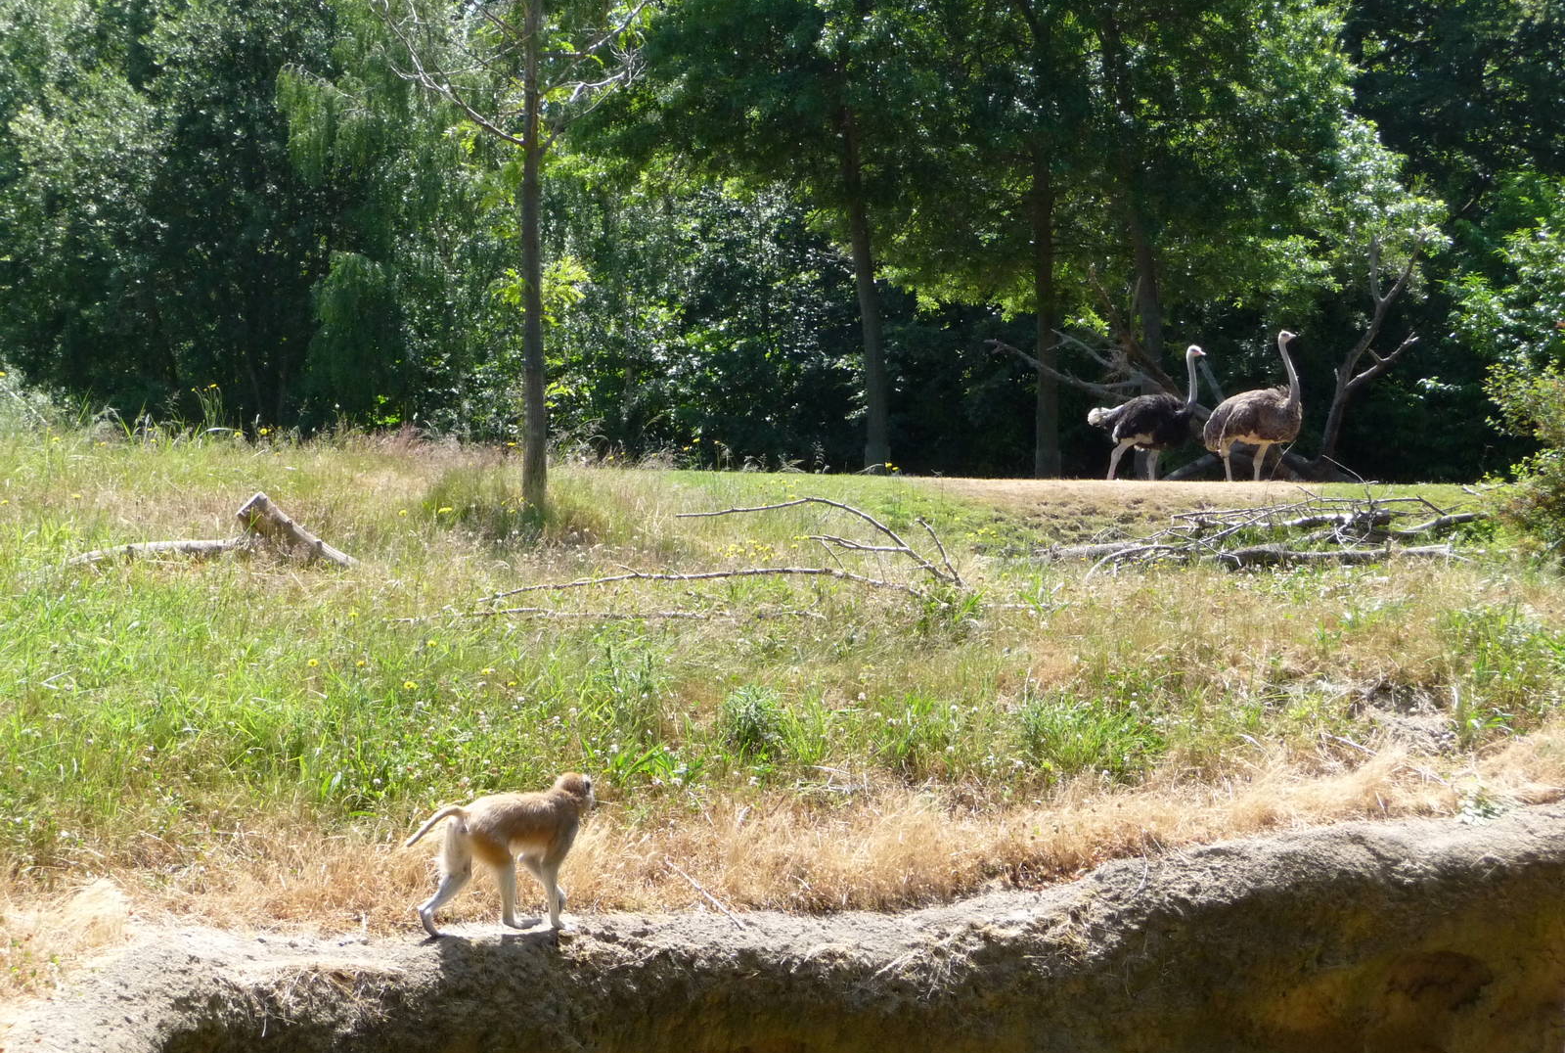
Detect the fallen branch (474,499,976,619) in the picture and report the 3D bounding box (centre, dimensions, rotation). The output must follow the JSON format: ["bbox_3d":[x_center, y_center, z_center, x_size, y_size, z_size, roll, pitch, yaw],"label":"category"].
[{"bbox_3d":[-0.398,0.218,34.000,3.250,0.700,1.200,0,2,0],"label":"fallen branch"}]

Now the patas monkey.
[{"bbox_3d":[-1.051,1.217,18.800,0.760,0.600,0.200,-1,3,-29],"label":"patas monkey"}]

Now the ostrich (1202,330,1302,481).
[{"bbox_3d":[5.756,-1.415,62.000,1.200,2.000,0.620,0,3,9],"label":"ostrich"}]

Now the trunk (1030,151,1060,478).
[{"bbox_3d":[3.582,-2.841,69.000,0.350,4.600,0.350,-1,2,0],"label":"trunk"}]

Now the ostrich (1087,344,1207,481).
[{"bbox_3d":[4.469,-1.325,62.000,1.450,1.820,0.600,0,2,0],"label":"ostrich"}]

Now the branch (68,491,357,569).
[{"bbox_3d":[-4.384,0.024,39.000,2.200,0.520,0.600,0,2,0],"label":"branch"}]

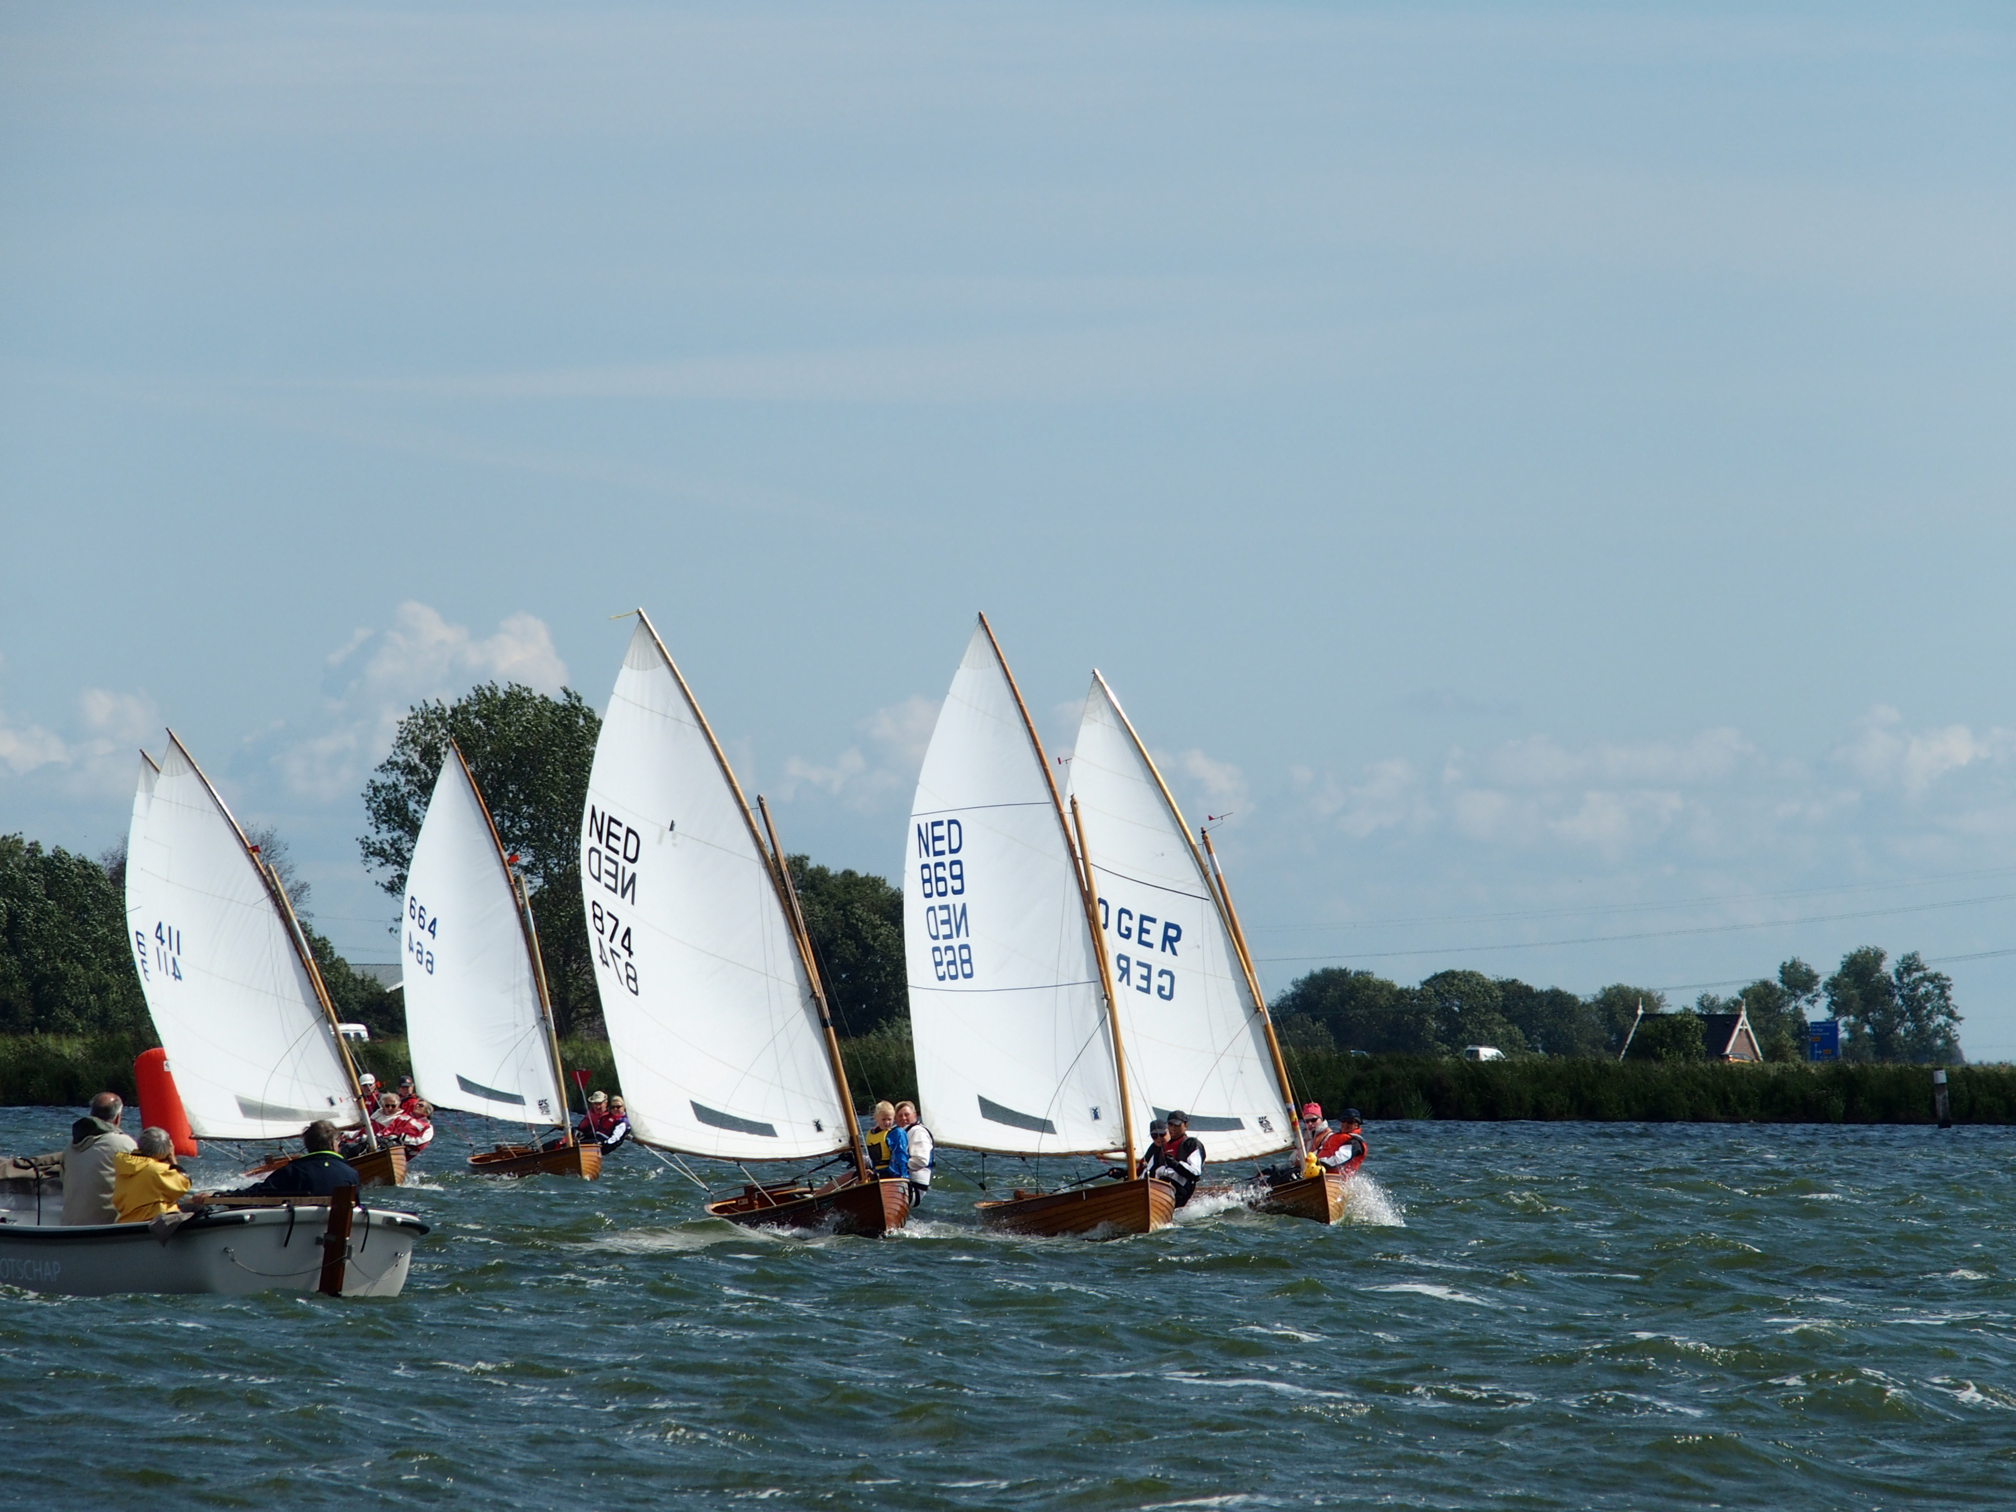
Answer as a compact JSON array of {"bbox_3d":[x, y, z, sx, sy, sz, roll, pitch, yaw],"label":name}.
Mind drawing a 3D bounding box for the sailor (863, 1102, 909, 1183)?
[{"bbox_3d":[-1.087,3.437,149.800,0.420,0.950,0.600,-1,-1,37],"label":"sailor"}]

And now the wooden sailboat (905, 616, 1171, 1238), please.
[{"bbox_3d":[0.256,1.678,168.446,1.900,6.150,3.660,-7,0,-20],"label":"wooden sailboat"}]

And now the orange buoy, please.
[{"bbox_3d":[-12.648,5.184,262.000,0.750,1.650,0.750,-10,-1,0],"label":"orange buoy"}]

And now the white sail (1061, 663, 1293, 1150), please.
[{"bbox_3d":[1.336,1.696,181.384,0.700,5.240,3.040,-13,3,-39],"label":"white sail"}]

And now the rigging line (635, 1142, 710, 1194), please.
[{"bbox_3d":[-3.167,3.880,164.915,0.820,0.500,0.250,1,-1,-30],"label":"rigging line"}]

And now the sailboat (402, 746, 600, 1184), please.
[{"bbox_3d":[-6.300,2.563,213.952,2.070,5.450,3.680,-9,1,-13],"label":"sailboat"}]

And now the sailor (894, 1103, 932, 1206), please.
[{"bbox_3d":[-0.887,3.475,150.300,0.750,1.050,0.480,1,-1,-37],"label":"sailor"}]

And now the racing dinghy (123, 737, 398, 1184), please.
[{"bbox_3d":[-9.230,2.555,213.188,1.950,6.100,3.660,-16,7,-27],"label":"racing dinghy"}]

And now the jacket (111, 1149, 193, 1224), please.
[{"bbox_3d":[-5.591,2.872,114.000,0.560,0.600,0.450,-1,-1,41],"label":"jacket"}]

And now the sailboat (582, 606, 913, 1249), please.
[{"bbox_3d":[-2.379,1.482,149.885,2.070,5.600,3.680,-13,2,-14],"label":"sailboat"}]

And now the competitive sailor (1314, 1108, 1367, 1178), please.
[{"bbox_3d":[3.422,4.128,182.086,0.750,0.950,0.600,8,-1,-41],"label":"competitive sailor"}]

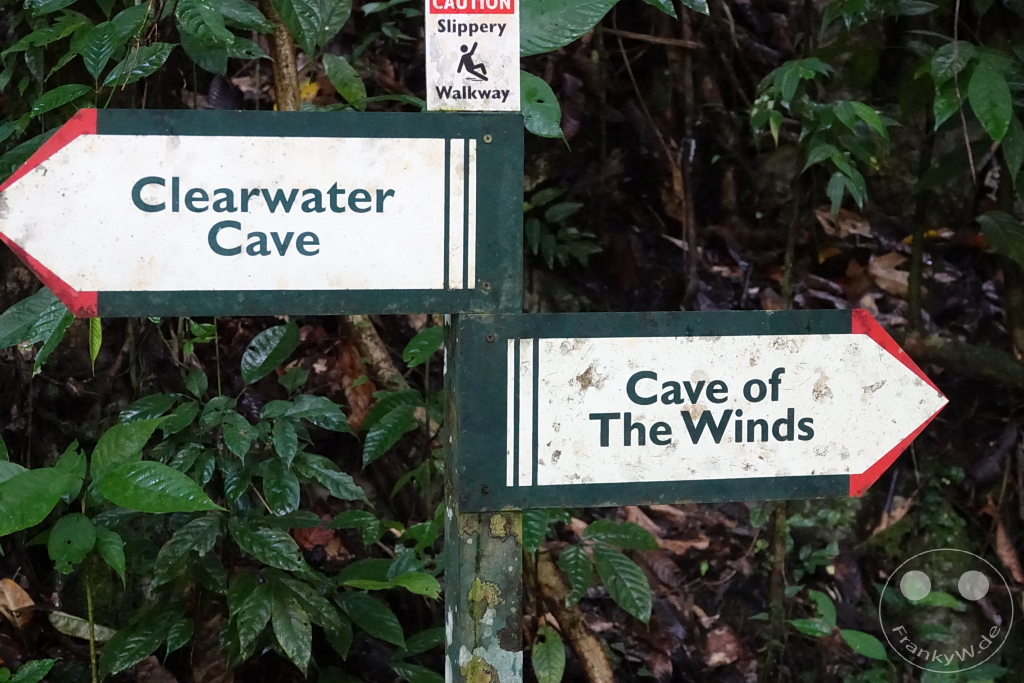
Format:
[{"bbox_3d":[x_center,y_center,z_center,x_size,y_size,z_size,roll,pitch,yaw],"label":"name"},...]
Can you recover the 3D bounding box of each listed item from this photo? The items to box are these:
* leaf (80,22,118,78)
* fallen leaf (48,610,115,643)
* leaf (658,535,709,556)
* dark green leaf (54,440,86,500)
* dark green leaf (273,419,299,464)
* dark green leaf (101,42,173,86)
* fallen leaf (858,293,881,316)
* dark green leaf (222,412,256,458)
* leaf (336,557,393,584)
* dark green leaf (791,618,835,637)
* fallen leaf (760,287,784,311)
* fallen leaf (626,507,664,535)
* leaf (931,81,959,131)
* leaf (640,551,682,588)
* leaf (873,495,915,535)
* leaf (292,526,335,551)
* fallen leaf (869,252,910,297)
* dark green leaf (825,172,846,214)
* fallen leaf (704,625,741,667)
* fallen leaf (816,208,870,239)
[{"bbox_3d":[-0.710,-0.501,4.150,0.062,0.115,0.020,6,-33,4],"label":"leaf"},{"bbox_3d":[-0.706,0.470,3.990,0.128,0.042,0.020,17,-37,9],"label":"fallen leaf"},{"bbox_3d":[0.342,0.405,4.800,0.105,0.025,0.045,-3,45,-3],"label":"leaf"},{"bbox_3d":[-0.673,0.199,3.700,0.056,0.101,0.022,3,-24,-11],"label":"dark green leaf"},{"bbox_3d":[-0.357,0.159,3.820,0.043,0.085,0.018,-7,-28,-4],"label":"dark green leaf"},{"bbox_3d":[-0.588,-0.437,3.820,0.142,0.062,0.022,-27,-40,16],"label":"dark green leaf"},{"bbox_3d":[0.681,-0.069,4.600,0.042,0.069,0.015,-2,-38,-18],"label":"fallen leaf"},{"bbox_3d":[-0.469,0.161,4.150,0.050,0.088,0.018,-13,-26,-7],"label":"dark green leaf"},{"bbox_3d":[-0.236,0.373,3.910,0.097,0.020,0.052,-16,43,-12],"label":"leaf"},{"bbox_3d":[0.578,0.550,4.650,0.087,0.015,0.045,9,42,10],"label":"dark green leaf"},{"bbox_3d":[0.582,-0.089,5.400,0.060,0.025,0.080,-7,42,-8],"label":"fallen leaf"},{"bbox_3d":[0.268,0.355,4.850,0.115,0.025,0.045,41,41,24],"label":"fallen leaf"},{"bbox_3d":[0.747,-0.412,4.200,0.050,0.107,0.020,14,-22,8],"label":"leaf"},{"bbox_3d":[0.268,0.406,4.300,0.056,0.097,0.020,-35,-27,-23],"label":"leaf"},{"bbox_3d":[0.775,0.353,4.900,0.045,0.125,0.025,32,-19,41],"label":"leaf"},{"bbox_3d":[-0.375,0.369,4.550,0.085,0.025,0.060,0,45,0],"label":"leaf"},{"bbox_3d":[0.736,-0.132,4.700,0.072,0.101,0.025,-35,-25,-18],"label":"fallen leaf"},{"bbox_3d":[0.711,-0.324,5.300,0.042,0.097,0.020,6,-17,8],"label":"dark green leaf"},{"bbox_3d":[0.409,0.591,4.700,0.072,0.090,0.025,7,-37,-2],"label":"fallen leaf"},{"bbox_3d":[0.781,-0.278,5.700,0.130,0.070,0.030,17,-32,11],"label":"fallen leaf"}]

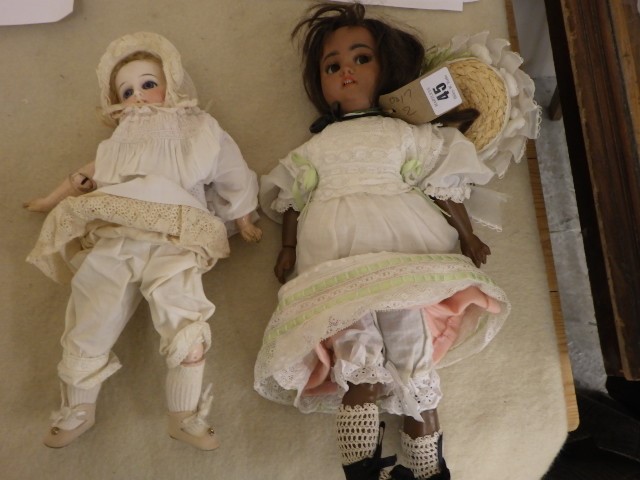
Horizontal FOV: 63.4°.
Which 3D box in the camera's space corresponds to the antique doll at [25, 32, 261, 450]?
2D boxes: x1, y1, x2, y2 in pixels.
[{"bbox_3d":[-0.240,-0.033,0.665,0.322,0.115,0.576,-3,72,-1],"label":"antique doll"}]

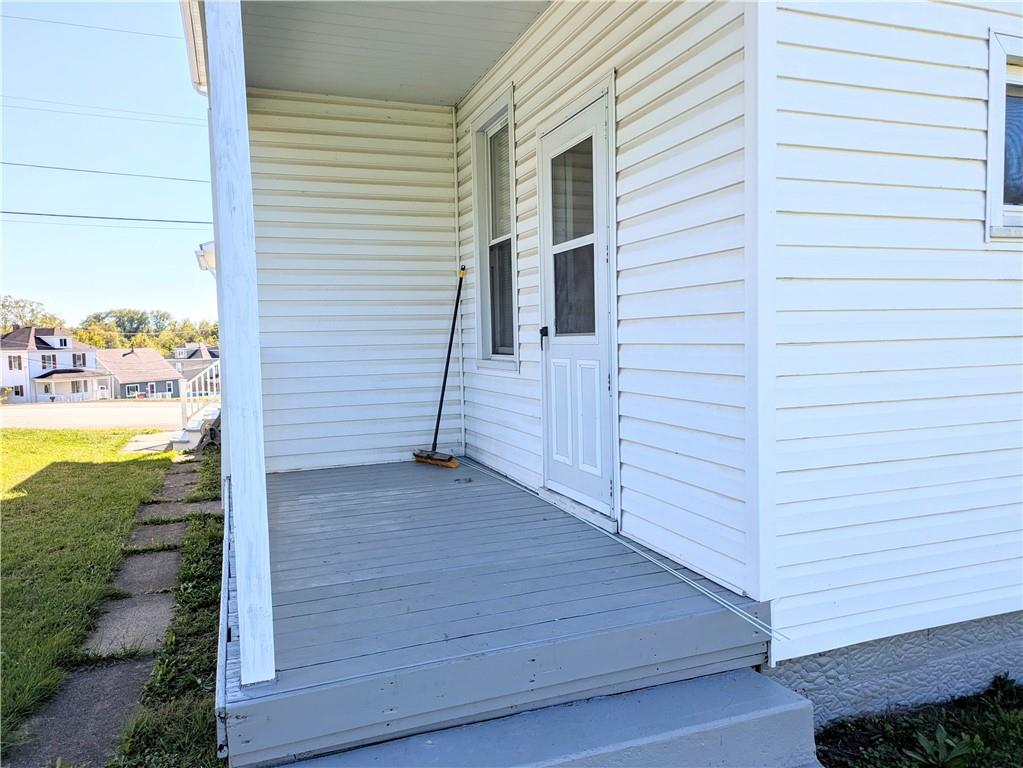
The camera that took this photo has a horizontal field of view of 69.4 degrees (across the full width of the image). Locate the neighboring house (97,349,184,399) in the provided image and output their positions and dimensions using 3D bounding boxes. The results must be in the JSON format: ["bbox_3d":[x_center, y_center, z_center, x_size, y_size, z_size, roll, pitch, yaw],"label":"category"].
[{"bbox_3d":[-48.043,-1.105,92.093,9.900,6.325,8.910,0,4,26],"label":"neighboring house"}]

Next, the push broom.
[{"bbox_3d":[-0.487,-0.137,5.785,0.150,1.579,0.476,9,-1,-43],"label":"push broom"}]

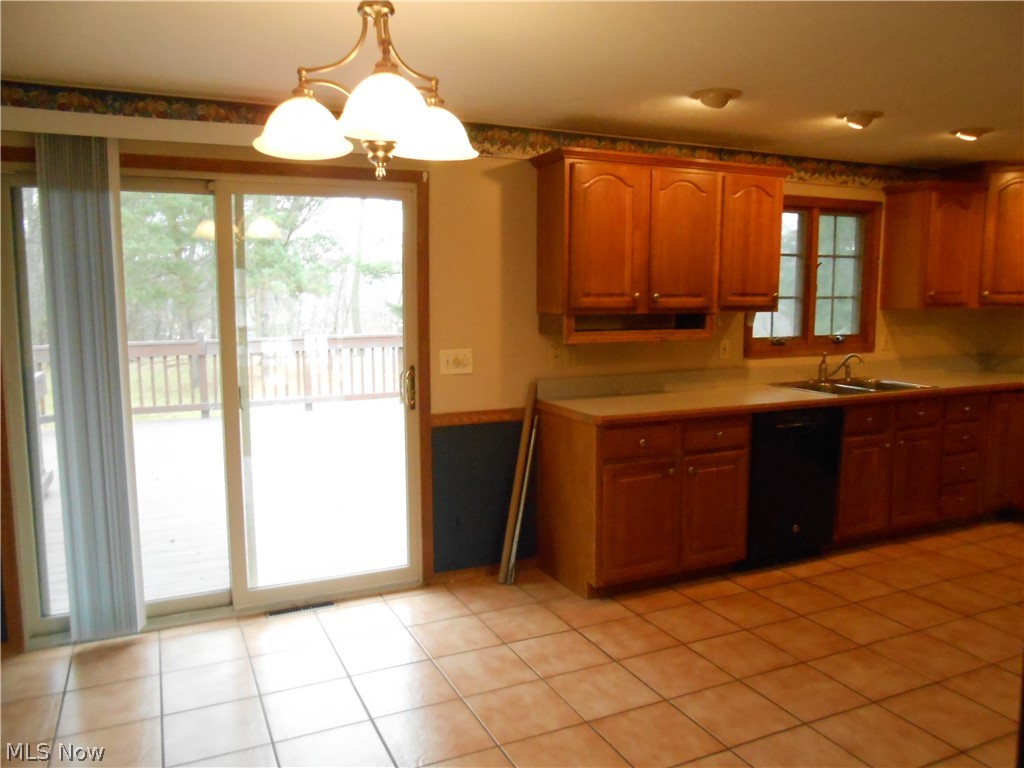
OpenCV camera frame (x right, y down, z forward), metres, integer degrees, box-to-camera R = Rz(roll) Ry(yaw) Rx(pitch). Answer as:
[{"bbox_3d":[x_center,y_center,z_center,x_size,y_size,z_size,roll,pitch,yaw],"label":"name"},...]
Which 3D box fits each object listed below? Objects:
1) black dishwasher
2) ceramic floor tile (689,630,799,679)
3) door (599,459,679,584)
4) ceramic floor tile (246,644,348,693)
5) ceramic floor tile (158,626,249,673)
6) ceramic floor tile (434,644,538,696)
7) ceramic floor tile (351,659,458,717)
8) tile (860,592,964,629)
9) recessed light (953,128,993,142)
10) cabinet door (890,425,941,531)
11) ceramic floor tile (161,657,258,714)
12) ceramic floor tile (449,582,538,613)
[{"bbox_3d":[1.387,0.521,4.373,0.610,0.860,0.610,-3,7,-25],"label":"black dishwasher"},{"bbox_3d":[0.954,1.121,3.186,0.330,0.010,0.330,-3,8,-25],"label":"ceramic floor tile"},{"bbox_3d":[0.617,0.643,3.718,0.452,0.586,0.020,-3,7,-25],"label":"door"},{"bbox_3d":[-0.850,1.133,3.064,0.328,0.010,0.328,-3,7,-25],"label":"ceramic floor tile"},{"bbox_3d":[-1.288,1.112,3.216,0.328,0.010,0.328,-3,7,-25],"label":"ceramic floor tile"},{"bbox_3d":[-0.102,1.125,3.025,0.325,0.010,0.326,-3,7,-25],"label":"ceramic floor tile"},{"bbox_3d":[-0.403,1.145,2.894,0.328,0.010,0.328,-3,7,-25],"label":"ceramic floor tile"},{"bbox_3d":[1.840,1.051,3.551,0.325,0.010,0.326,-3,7,-25],"label":"tile"},{"bbox_3d":[2.415,-1.298,4.032,0.190,0.050,0.190,-3,8,-25],"label":"recessed light"},{"bbox_3d":[2.386,0.542,4.543,0.415,0.588,0.020,-3,7,-25],"label":"cabinet door"},{"bbox_3d":[-1.157,1.158,2.947,0.330,0.010,0.330,-3,8,-25],"label":"ceramic floor tile"},{"bbox_3d":[-0.082,1.039,3.765,0.325,0.010,0.326,-3,7,-25],"label":"ceramic floor tile"}]

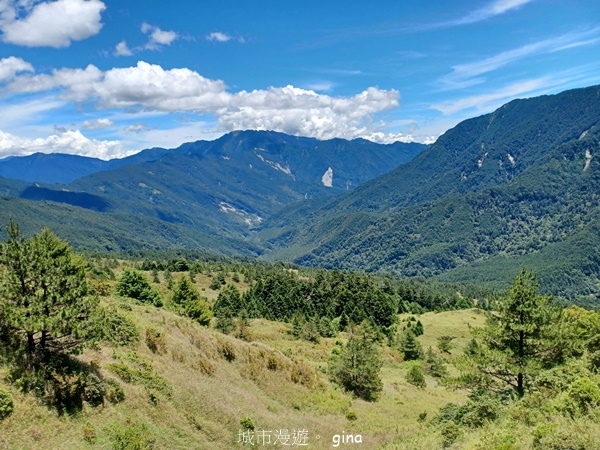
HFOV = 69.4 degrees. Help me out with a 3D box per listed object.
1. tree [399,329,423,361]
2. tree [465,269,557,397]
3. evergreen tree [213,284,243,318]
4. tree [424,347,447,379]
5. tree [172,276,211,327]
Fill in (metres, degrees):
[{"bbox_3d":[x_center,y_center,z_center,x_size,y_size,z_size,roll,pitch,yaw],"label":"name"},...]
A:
[{"bbox_3d":[11.731,12.686,46.000,2.470,3.330,2.400,0,6,0],"label":"tree"},{"bbox_3d":[11.174,5.706,23.000,4.740,6.660,4.590,0,6,0],"label":"tree"},{"bbox_3d":[-11.378,12.156,68.000,4.570,5.540,4.430,0,6,0],"label":"evergreen tree"},{"bbox_3d":[12.196,12.376,39.000,1.920,2.820,1.860,0,6,0],"label":"tree"},{"bbox_3d":[-14.405,10.063,57.000,5.100,6.450,4.950,0,6,0],"label":"tree"}]

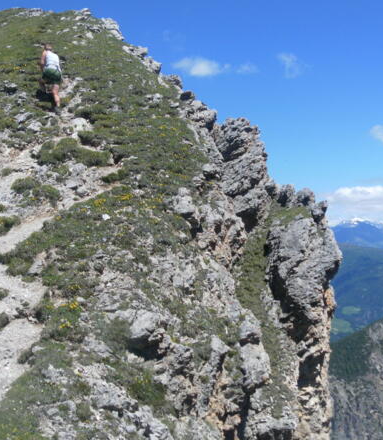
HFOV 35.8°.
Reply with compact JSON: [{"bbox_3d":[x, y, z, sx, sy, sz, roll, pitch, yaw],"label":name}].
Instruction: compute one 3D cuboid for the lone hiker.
[{"bbox_3d":[-3.040,-3.050,12.900,0.520,1.620,0.620,0,-1,-9],"label":"lone hiker"}]

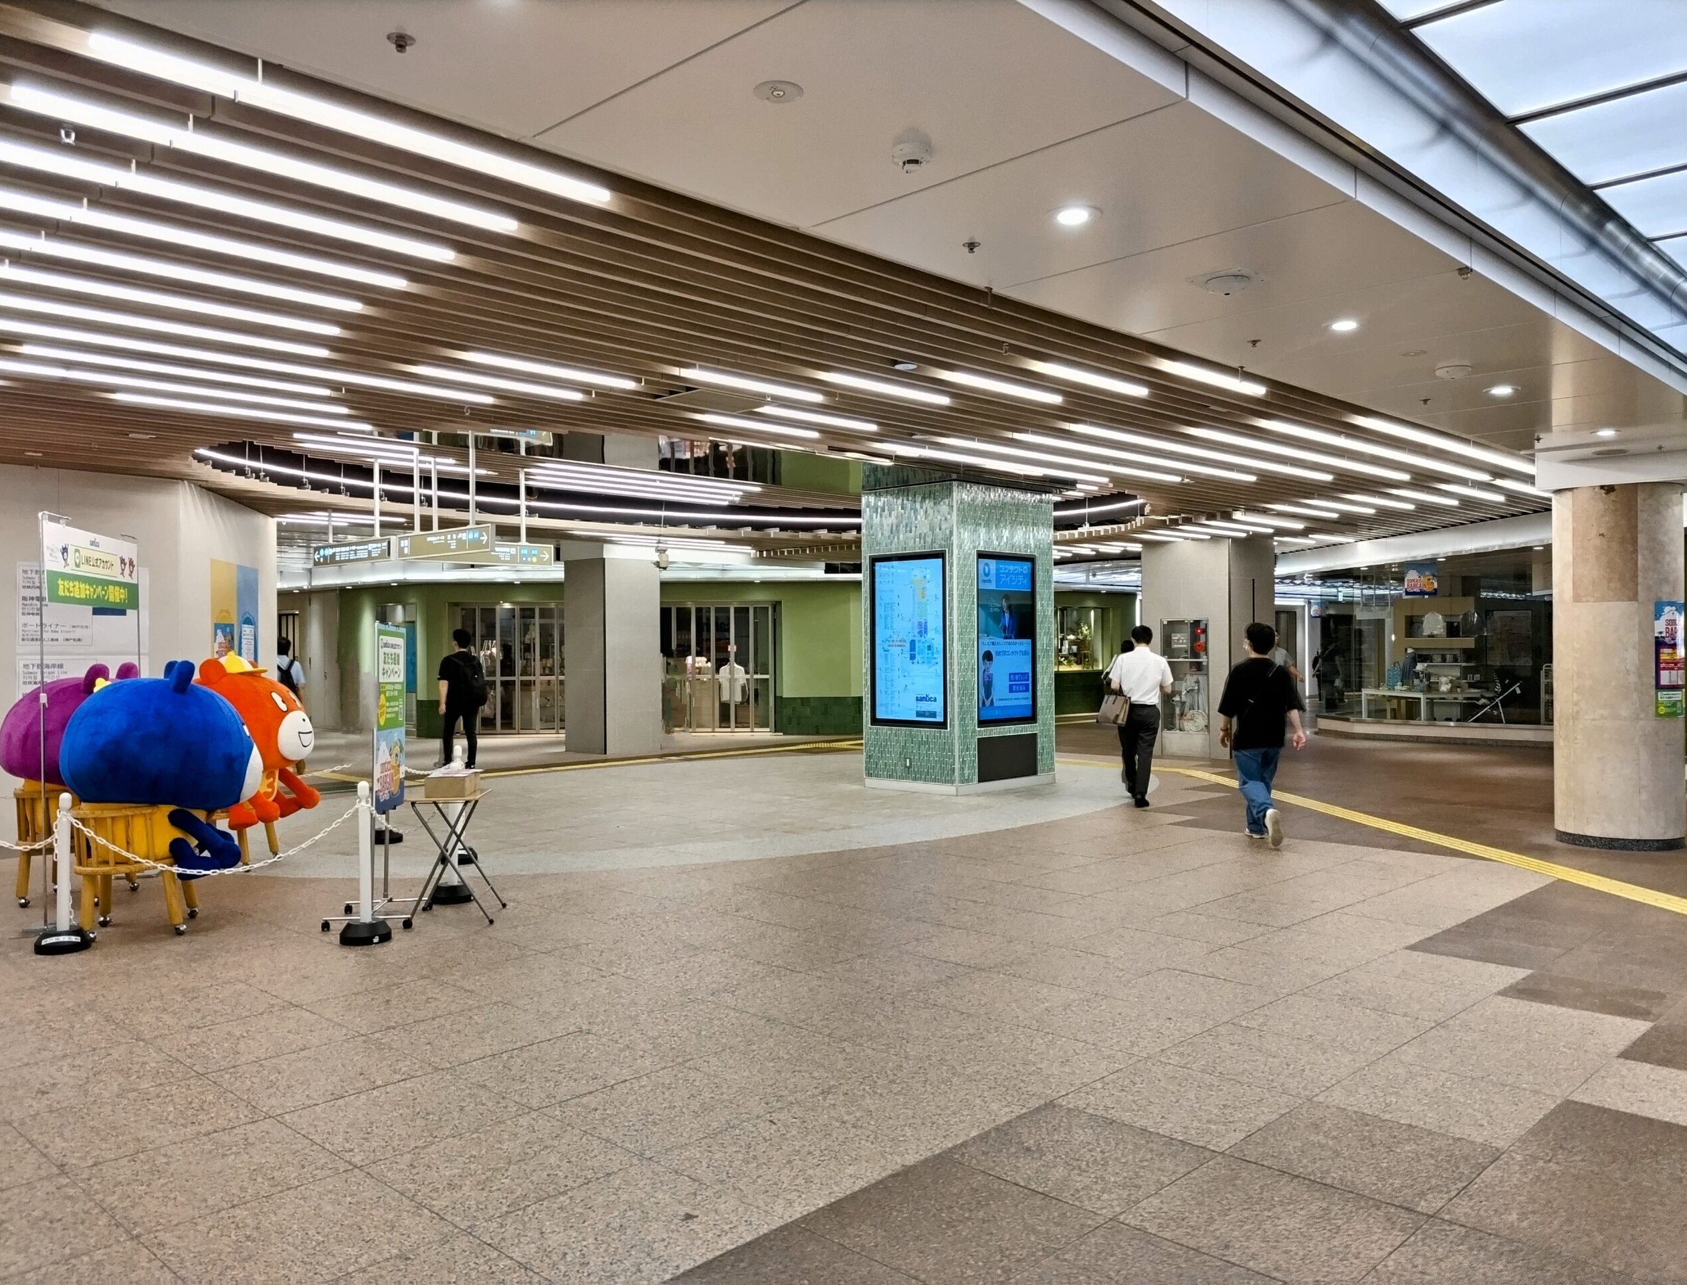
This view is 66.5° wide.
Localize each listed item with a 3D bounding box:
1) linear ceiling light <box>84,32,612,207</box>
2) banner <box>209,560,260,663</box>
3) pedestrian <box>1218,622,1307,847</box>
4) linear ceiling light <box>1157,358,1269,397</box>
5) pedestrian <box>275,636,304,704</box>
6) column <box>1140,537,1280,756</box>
[{"bbox_3d":[-1.193,-1.343,3.372,0.045,0.045,1.402,-1,-1,45],"label":"linear ceiling light"},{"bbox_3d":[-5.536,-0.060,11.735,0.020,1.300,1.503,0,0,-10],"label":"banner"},{"bbox_3d":[3.257,0.688,9.976,0.660,1.687,0.580,0,0,14],"label":"pedestrian"},{"bbox_3d":[1.807,-1.297,6.267,0.060,0.045,1.021,0,0,45],"label":"linear ceiling light"},{"bbox_3d":[-6.690,0.750,15.400,0.500,1.640,0.450,0,0,-30],"label":"pedestrian"},{"bbox_3d":[5.000,0.070,17.550,1.310,2.880,1.310,0,0,45],"label":"column"}]

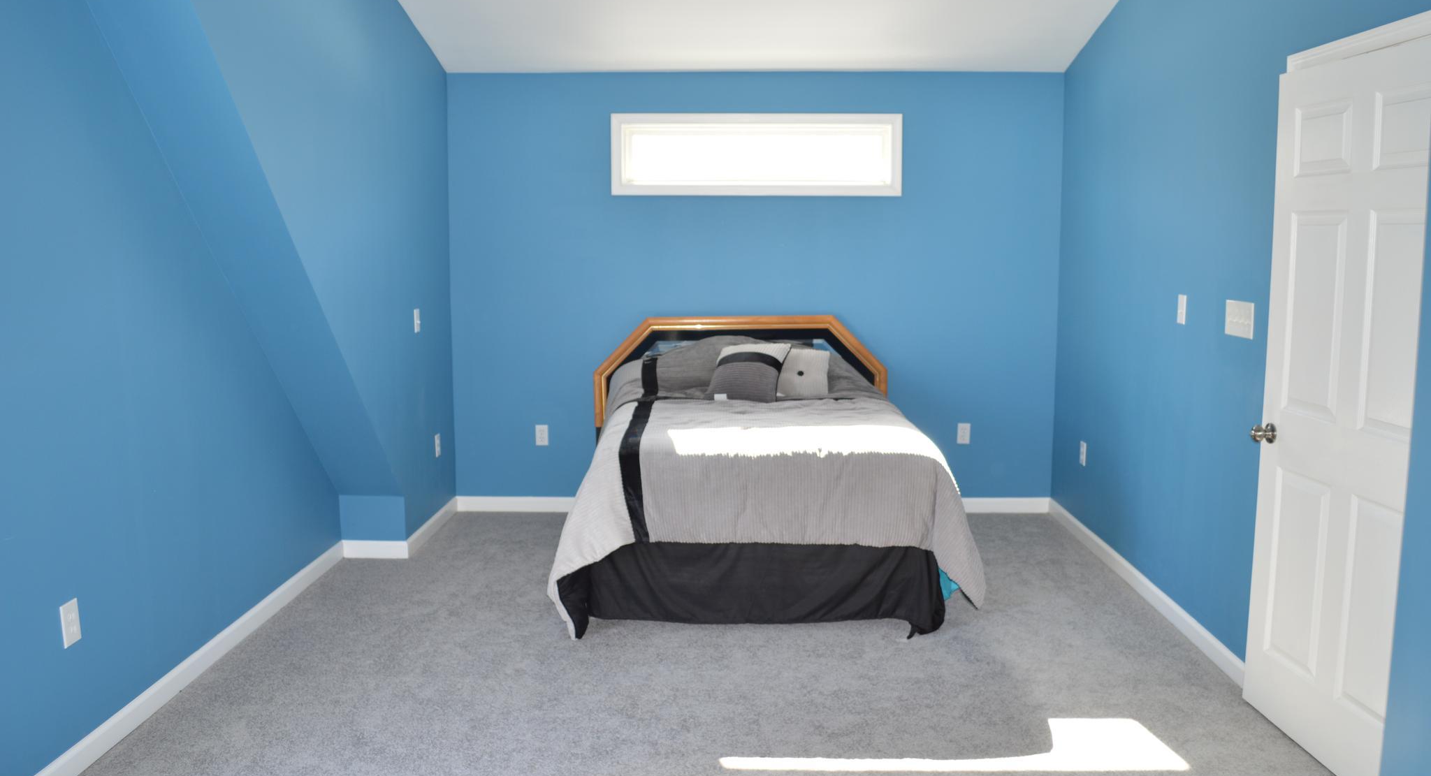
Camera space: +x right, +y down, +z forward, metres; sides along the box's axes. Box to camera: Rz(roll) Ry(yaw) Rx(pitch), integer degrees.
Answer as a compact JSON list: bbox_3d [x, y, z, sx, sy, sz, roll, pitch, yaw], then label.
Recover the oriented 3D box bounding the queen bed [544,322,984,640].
[{"bbox_3d":[0.181,0.283,4.912,1.720,1.090,1.870,0,8,-1],"label":"queen bed"}]

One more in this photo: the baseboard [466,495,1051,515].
[{"bbox_3d":[0.202,0.646,5.914,3.269,0.087,0.016,0,8,1],"label":"baseboard"}]

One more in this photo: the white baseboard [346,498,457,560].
[{"bbox_3d":[-1.603,0.705,5.519,0.325,0.087,0.866,0,8,1],"label":"white baseboard"}]

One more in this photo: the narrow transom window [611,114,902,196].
[{"bbox_3d":[0.219,-1.230,5.660,1.531,0.424,0.080,0,8,1],"label":"narrow transom window"}]

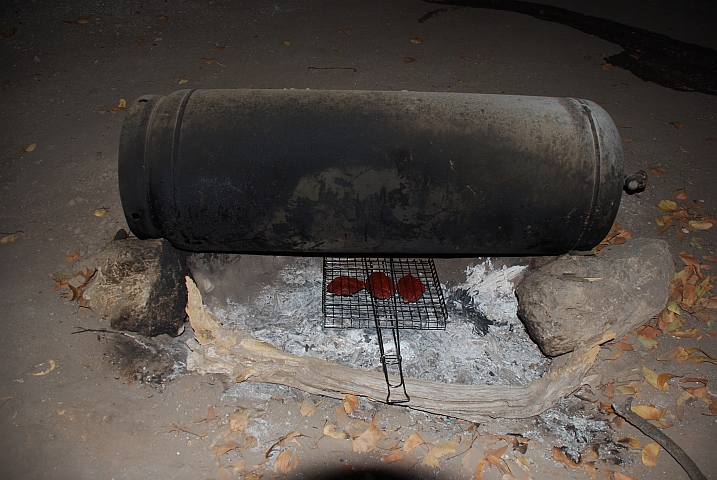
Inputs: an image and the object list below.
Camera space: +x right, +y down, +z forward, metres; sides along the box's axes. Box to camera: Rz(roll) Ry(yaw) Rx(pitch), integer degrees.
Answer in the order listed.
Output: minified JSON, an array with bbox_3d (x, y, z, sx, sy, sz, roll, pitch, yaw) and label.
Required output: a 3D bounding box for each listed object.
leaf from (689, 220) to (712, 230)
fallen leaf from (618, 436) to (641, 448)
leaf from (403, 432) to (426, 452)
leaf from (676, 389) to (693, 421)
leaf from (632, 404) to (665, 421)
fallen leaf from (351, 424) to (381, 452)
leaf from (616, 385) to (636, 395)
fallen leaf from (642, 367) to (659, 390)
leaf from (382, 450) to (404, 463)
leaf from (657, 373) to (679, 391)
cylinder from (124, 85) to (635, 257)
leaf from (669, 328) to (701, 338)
[{"bbox_3d":[1.099,-0.047,1.730,0.073,0.012,0.038,8,45,7],"label":"leaf"},{"bbox_3d":[0.612,0.457,1.215,0.049,0.014,0.030,14,46,13],"label":"fallen leaf"},{"bbox_3d":[0.132,0.485,1.288,0.056,0.013,0.042,-27,52,-23],"label":"leaf"},{"bbox_3d":[0.776,0.394,1.282,0.035,0.012,0.088,29,51,25],"label":"leaf"},{"bbox_3d":[0.683,0.406,1.267,0.078,0.014,0.040,11,46,10],"label":"leaf"},{"bbox_3d":[0.019,0.470,1.260,0.080,0.018,0.042,-30,55,-26],"label":"fallen leaf"},{"bbox_3d":[0.690,0.385,1.386,0.052,0.012,0.025,11,47,10],"label":"leaf"},{"bbox_3d":[0.753,0.356,1.388,0.025,0.015,0.066,-21,51,-20],"label":"fallen leaf"},{"bbox_3d":[0.081,0.499,1.238,0.048,0.012,0.022,-12,49,-13],"label":"leaf"},{"bbox_3d":[0.789,0.360,1.381,0.070,0.020,0.035,-34,56,-29],"label":"leaf"},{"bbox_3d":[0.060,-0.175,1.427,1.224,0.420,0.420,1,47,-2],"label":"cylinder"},{"bbox_3d":[0.910,0.261,1.504,0.086,0.014,0.028,-6,46,-6],"label":"leaf"}]

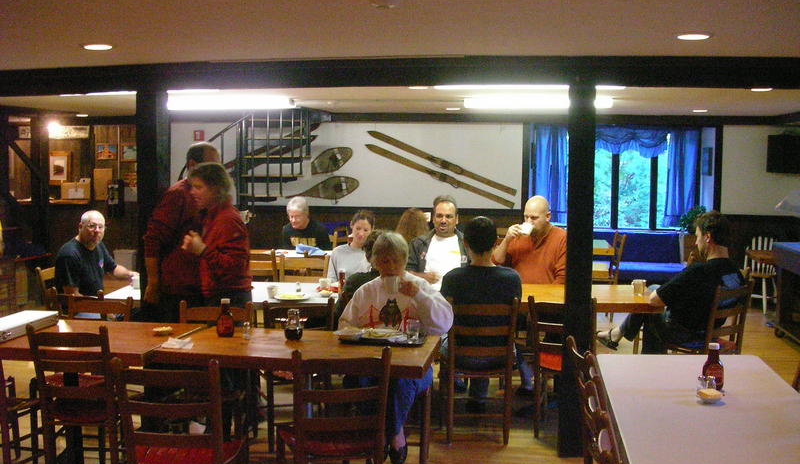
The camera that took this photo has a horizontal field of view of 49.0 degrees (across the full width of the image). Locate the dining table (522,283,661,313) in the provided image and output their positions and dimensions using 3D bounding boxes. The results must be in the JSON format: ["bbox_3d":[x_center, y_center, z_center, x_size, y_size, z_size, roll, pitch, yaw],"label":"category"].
[{"bbox_3d":[0.820,0.781,5.860,1.650,0.755,0.840,1,5,1],"label":"dining table"}]

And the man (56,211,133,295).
[{"bbox_3d":[-1.927,0.492,5.779,0.780,1.270,0.570,3,5,22],"label":"man"}]

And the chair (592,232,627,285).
[{"bbox_3d":[2.184,0.475,9.493,0.470,0.870,0.440,1,5,5],"label":"chair"}]

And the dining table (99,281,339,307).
[{"bbox_3d":[-1.033,0.788,6.120,1.720,0.750,0.880,1,5,4],"label":"dining table"}]

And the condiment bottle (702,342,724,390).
[{"bbox_3d":[1.284,0.545,3.581,0.083,0.190,0.076,2,6,20],"label":"condiment bottle"}]

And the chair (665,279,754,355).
[{"bbox_3d":[2.030,0.745,5.795,0.440,0.870,0.470,-3,6,-41],"label":"chair"}]

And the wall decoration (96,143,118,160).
[{"bbox_3d":[-3.823,-1.046,11.450,0.310,0.230,0.030,1,5,7],"label":"wall decoration"}]

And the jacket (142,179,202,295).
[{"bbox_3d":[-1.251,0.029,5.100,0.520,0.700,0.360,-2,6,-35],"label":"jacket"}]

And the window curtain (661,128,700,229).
[{"bbox_3d":[3.441,-0.675,10.710,0.443,1.230,0.120,1,5,8],"label":"window curtain"}]

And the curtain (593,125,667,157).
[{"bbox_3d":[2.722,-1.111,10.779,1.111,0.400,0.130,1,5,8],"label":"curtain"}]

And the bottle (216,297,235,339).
[{"bbox_3d":[-0.896,0.440,4.511,0.083,0.190,0.076,0,5,-11],"label":"bottle"}]

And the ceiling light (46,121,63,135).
[{"bbox_3d":[-4.406,-1.333,11.200,0.180,0.170,0.180,1,5,6],"label":"ceiling light"}]

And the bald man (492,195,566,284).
[{"bbox_3d":[0.997,0.433,6.660,0.620,1.410,0.780,2,5,14],"label":"bald man"}]

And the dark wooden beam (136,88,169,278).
[{"bbox_3d":[-1.472,0.185,5.287,0.145,2.045,0.145,1,5,8],"label":"dark wooden beam"}]

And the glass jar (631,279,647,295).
[{"bbox_3d":[1.673,0.378,6.142,0.098,0.105,0.098,1,5,10],"label":"glass jar"}]

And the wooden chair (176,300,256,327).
[{"bbox_3d":[-1.063,0.833,4.806,0.440,0.850,0.420,1,5,7],"label":"wooden chair"}]

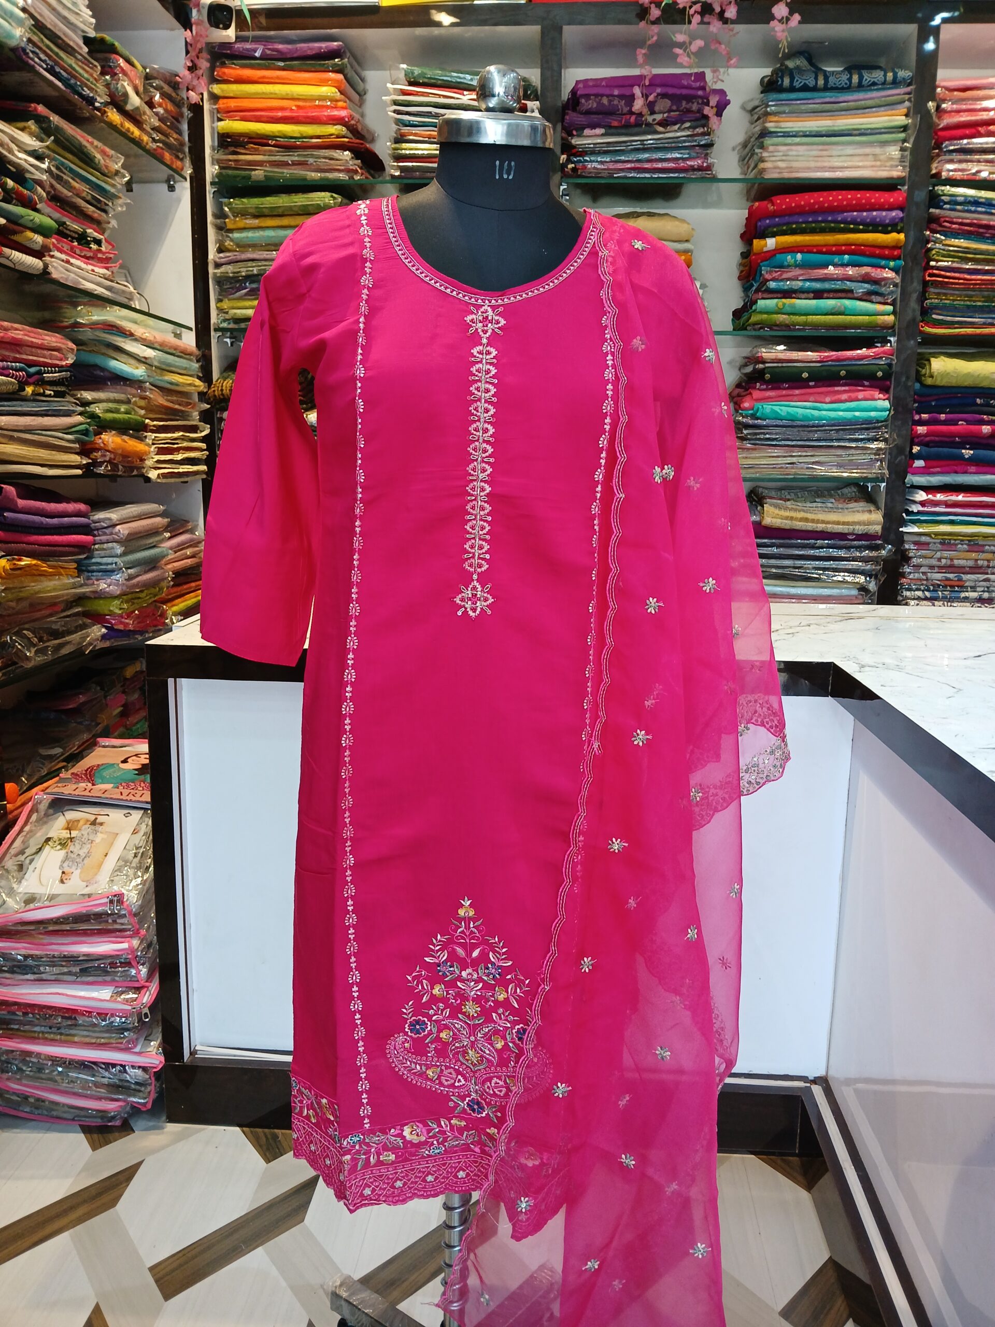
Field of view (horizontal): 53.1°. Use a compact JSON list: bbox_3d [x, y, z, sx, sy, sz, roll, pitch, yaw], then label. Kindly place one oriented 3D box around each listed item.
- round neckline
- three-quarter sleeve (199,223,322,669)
[{"bbox_3d":[-0.007,-0.420,1.015,0.215,0.122,0.110,1,9,0],"label":"round neckline"},{"bbox_3d":[-0.258,-0.226,1.080,0.125,0.450,0.120,6,9,-1],"label":"three-quarter sleeve"}]

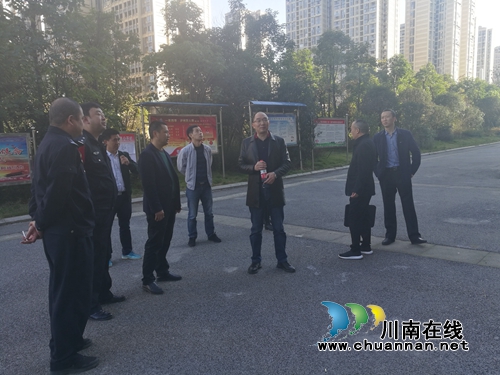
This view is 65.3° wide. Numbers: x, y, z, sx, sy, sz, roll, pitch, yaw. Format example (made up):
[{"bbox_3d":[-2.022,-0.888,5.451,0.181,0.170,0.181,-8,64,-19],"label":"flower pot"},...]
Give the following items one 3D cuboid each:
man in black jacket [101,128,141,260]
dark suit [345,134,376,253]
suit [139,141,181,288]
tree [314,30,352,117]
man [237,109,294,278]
[{"bbox_3d":[-1.652,0.106,4.887,0.540,1.660,0.380,-7,8,-40],"label":"man in black jacket"},{"bbox_3d":[1.353,0.065,4.804,0.360,1.420,0.480,0,6,14],"label":"dark suit"},{"bbox_3d":[-0.907,0.255,3.903,0.340,1.420,0.500,1,7,28],"label":"suit"},{"bbox_3d":[5.501,-6.132,25.559,2.700,8.400,2.700,-2,6,0],"label":"tree"},{"bbox_3d":[0.182,0.062,4.316,0.600,1.750,0.380,-2,6,-2],"label":"man"}]

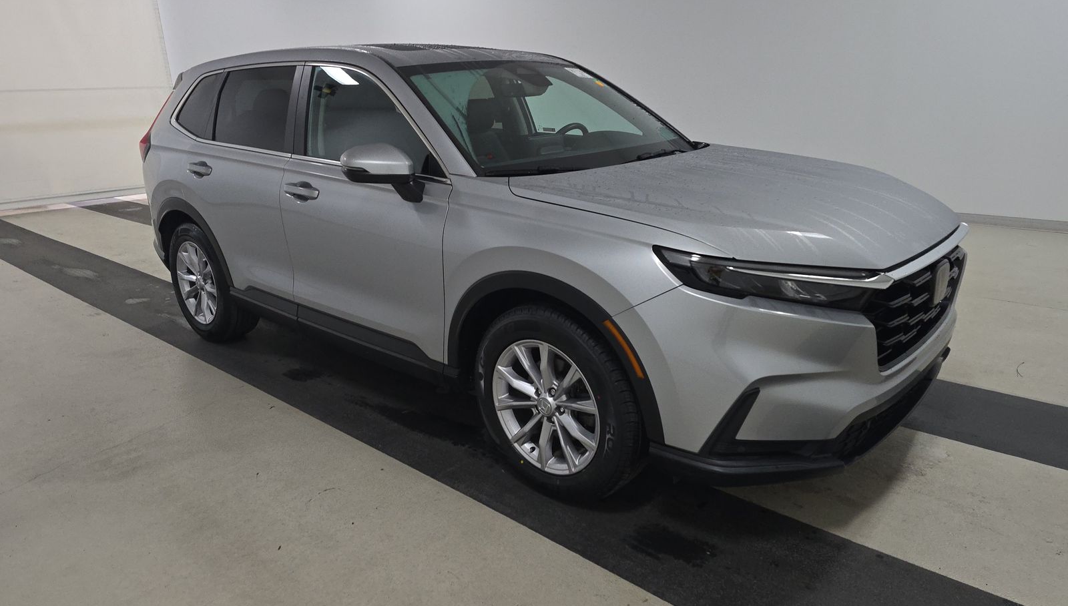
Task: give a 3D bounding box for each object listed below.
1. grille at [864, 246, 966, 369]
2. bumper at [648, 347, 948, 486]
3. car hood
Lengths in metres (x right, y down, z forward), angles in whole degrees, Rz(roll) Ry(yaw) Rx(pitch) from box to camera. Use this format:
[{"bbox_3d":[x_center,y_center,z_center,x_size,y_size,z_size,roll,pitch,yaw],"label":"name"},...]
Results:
[{"bbox_3d":[1.333,-0.008,2.451,0.150,0.350,0.980,13,22,39],"label":"grille"},{"bbox_3d":[1.161,0.232,2.686,0.580,0.420,1.820,13,22,39],"label":"bumper"},{"bbox_3d":[0.859,-0.408,2.761,1.280,0.270,1.540,13,22,39],"label":"car hood"}]

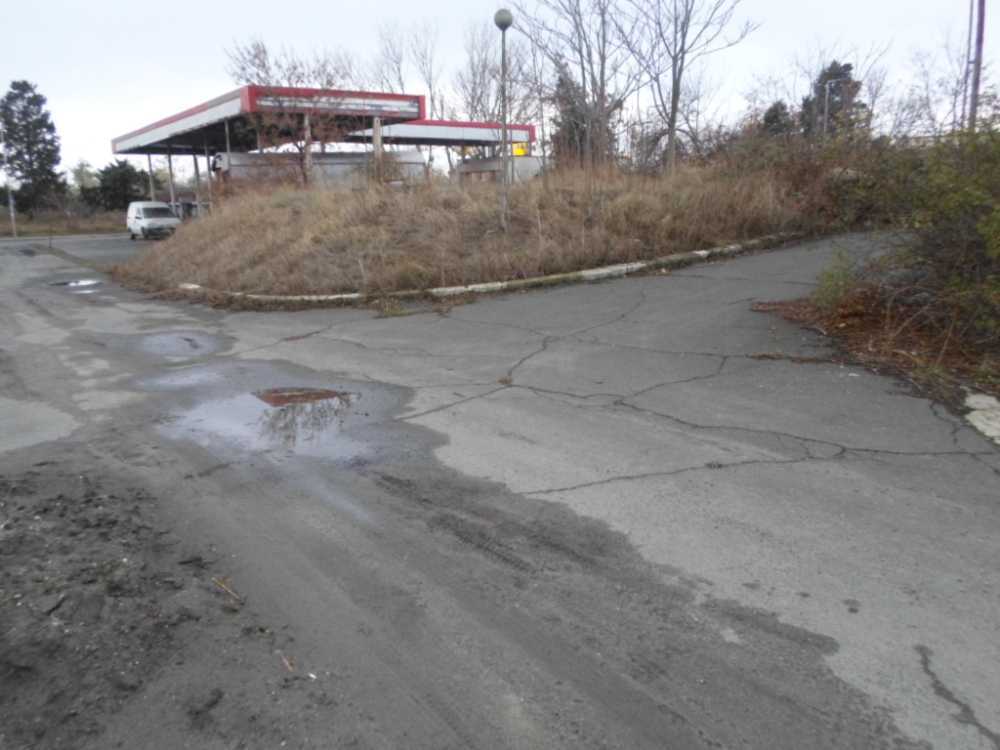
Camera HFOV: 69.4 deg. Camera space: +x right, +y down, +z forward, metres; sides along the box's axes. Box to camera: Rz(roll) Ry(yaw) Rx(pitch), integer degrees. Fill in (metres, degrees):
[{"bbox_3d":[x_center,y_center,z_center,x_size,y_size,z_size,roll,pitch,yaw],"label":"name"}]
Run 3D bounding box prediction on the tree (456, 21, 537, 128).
[{"bbox_3d":[-0.233,-16.647,48.000,5.300,12.481,5.000,-1,14,0],"label":"tree"}]

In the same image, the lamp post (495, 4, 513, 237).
[{"bbox_3d":[0.094,-5.863,17.000,0.430,5.024,0.430,-1,14,0],"label":"lamp post"}]

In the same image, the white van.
[{"bbox_3d":[-17.782,-7.998,37.200,1.740,1.870,4.250,-10,16,-33],"label":"white van"}]

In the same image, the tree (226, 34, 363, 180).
[{"bbox_3d":[-6.058,-7.779,21.500,3.800,4.194,3.500,-4,14,-14],"label":"tree"}]

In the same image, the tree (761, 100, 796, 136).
[{"bbox_3d":[18.510,-15.244,48.000,2.900,5.778,2.900,4,14,20],"label":"tree"}]

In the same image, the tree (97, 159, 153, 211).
[{"bbox_3d":[-31.030,-15.643,60.000,4.300,4.181,4.200,-7,15,-26],"label":"tree"}]

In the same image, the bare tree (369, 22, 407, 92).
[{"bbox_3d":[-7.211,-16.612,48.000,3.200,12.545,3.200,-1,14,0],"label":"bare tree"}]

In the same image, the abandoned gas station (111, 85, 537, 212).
[{"bbox_3d":[-9.084,-11.003,40.896,18.430,5.670,26.799,-10,16,-33],"label":"abandoned gas station"}]

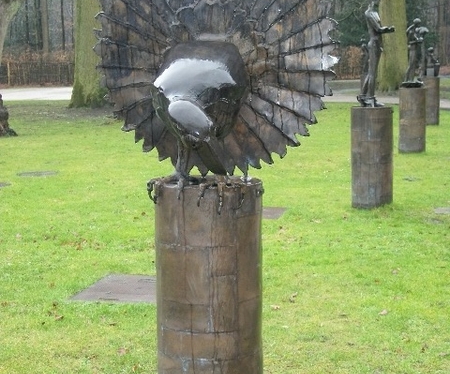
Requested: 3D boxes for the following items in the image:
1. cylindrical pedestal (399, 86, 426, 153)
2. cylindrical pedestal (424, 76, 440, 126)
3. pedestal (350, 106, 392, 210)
[{"bbox_3d":[3.064,-1.090,14.150,0.430,1.030,0.430,0,8,0],"label":"cylindrical pedestal"},{"bbox_3d":[4.640,-1.940,19.600,0.430,1.030,0.430,0,8,0],"label":"cylindrical pedestal"},{"bbox_3d":[1.539,-0.317,9.050,0.430,1.030,0.430,0,8,0],"label":"pedestal"}]

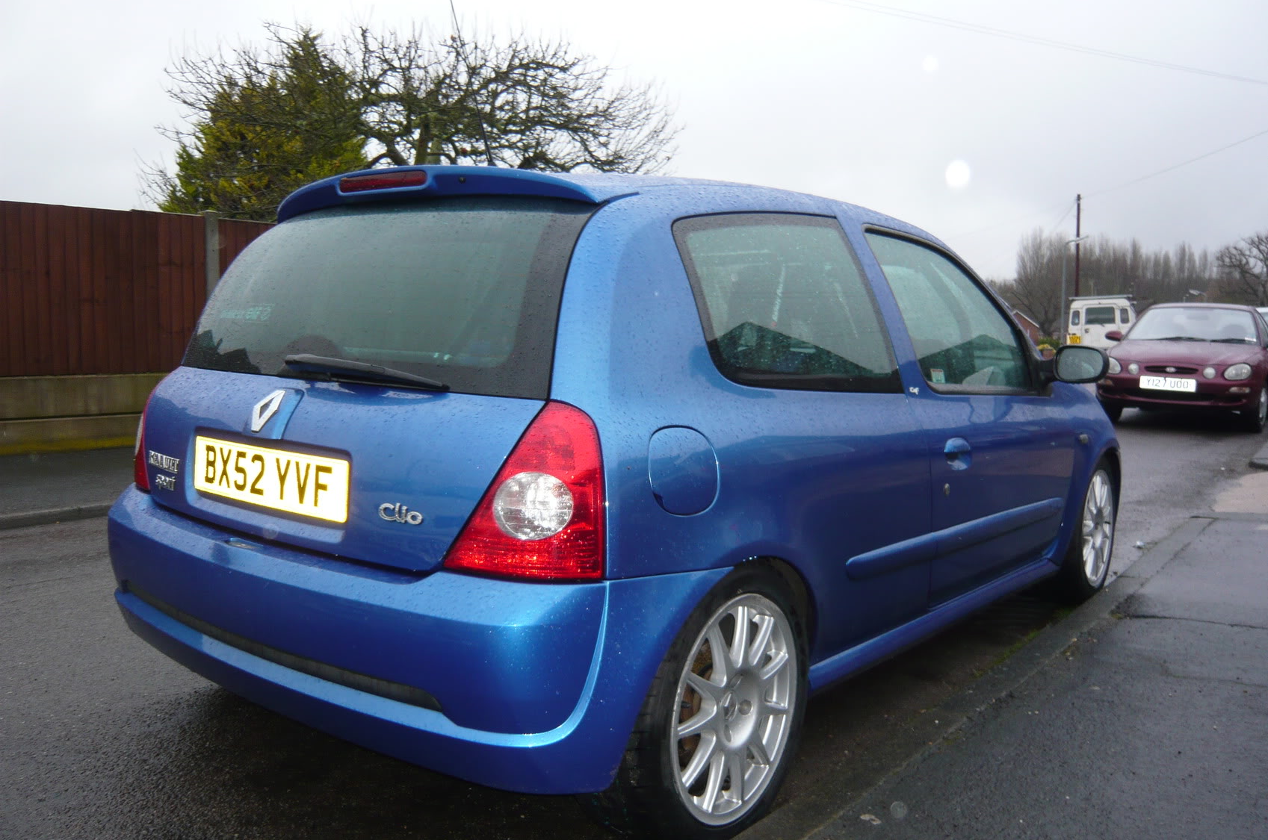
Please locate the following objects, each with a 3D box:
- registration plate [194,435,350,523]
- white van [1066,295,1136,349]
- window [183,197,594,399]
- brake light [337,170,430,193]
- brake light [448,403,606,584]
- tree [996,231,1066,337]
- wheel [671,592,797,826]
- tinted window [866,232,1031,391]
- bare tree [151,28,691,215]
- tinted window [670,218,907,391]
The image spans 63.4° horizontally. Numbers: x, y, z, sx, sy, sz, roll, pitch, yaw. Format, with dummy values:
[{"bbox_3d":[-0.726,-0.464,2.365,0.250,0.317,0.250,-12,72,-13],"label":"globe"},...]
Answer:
[{"bbox_3d":[-0.714,0.109,1.990,0.520,0.111,0.015,6,3,38],"label":"registration plate"},{"bbox_3d":[13.900,-2.500,30.400,1.750,2.080,4.300,3,4,27],"label":"white van"},{"bbox_3d":[-0.564,-0.261,2.133,1.200,0.475,0.100,6,-28,38],"label":"window"},{"bbox_3d":[-0.519,-0.499,2.159,0.280,0.038,0.040,6,7,38],"label":"brake light"},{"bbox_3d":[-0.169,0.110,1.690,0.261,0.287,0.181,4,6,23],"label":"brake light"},{"bbox_3d":[32.879,-10.800,85.000,5.800,10.000,5.800,2,4,21],"label":"tree"},{"bbox_3d":[0.136,0.546,2.020,0.180,0.440,0.440,6,7,38],"label":"wheel"},{"bbox_3d":[0.910,-0.286,2.881,0.060,0.450,0.900,-20,-9,38],"label":"tinted window"},{"bbox_3d":[-2.970,-2.700,13.800,7.000,5.200,6.200,0,4,-12],"label":"bare tree"},{"bbox_3d":[0.363,-0.254,2.212,0.060,0.440,0.730,-20,-10,40],"label":"tinted window"}]

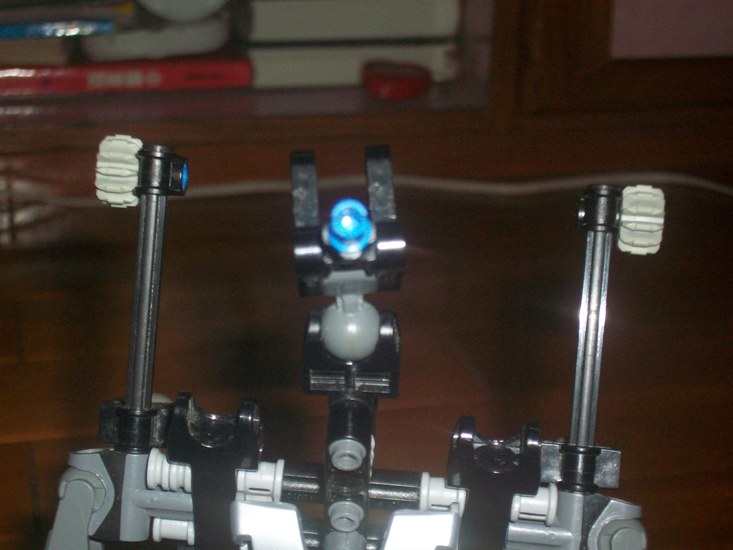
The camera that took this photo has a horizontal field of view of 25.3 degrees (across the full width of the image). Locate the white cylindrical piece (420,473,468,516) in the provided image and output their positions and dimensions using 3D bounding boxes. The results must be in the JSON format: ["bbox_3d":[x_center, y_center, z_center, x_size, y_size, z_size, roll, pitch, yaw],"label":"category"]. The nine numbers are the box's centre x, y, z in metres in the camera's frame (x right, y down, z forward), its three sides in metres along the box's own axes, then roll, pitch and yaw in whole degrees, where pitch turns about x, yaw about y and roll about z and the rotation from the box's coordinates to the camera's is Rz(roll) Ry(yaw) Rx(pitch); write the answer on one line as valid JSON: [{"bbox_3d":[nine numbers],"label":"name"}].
[{"bbox_3d":[0.013,0.039,0.288,0.008,0.007,0.007,5,0,0],"label":"white cylindrical piece"}]

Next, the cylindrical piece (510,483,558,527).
[{"bbox_3d":[0.029,0.041,0.288,0.008,0.007,0.007,5,0,0],"label":"cylindrical piece"}]

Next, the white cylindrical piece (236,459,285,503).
[{"bbox_3d":[-0.018,0.036,0.288,0.008,0.007,0.007,5,0,0],"label":"white cylindrical piece"}]

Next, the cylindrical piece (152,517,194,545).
[{"bbox_3d":[-0.035,0.046,0.302,0.008,0.007,0.007,5,0,0],"label":"cylindrical piece"}]

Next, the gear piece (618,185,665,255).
[{"bbox_3d":[0.050,-0.010,0.299,0.008,0.013,0.013,5,0,0],"label":"gear piece"}]

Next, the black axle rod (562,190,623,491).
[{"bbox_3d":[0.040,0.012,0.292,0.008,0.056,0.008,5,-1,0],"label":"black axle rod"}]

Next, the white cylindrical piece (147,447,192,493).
[{"bbox_3d":[-0.034,0.035,0.288,0.008,0.007,0.007,5,0,0],"label":"white cylindrical piece"}]

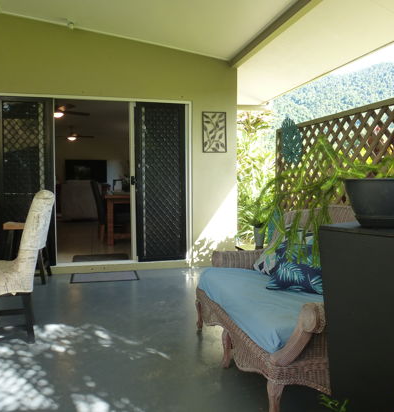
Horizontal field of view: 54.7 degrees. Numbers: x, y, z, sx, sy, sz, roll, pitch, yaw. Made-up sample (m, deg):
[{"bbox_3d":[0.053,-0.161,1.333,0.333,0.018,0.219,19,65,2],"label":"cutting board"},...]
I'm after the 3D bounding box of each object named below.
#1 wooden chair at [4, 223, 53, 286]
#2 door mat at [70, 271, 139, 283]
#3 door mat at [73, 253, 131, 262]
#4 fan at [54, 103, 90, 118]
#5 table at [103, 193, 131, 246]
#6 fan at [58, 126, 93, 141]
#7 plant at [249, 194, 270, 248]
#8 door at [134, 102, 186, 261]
[{"bbox_3d":[-1.922,0.529,4.320,0.444,0.655,0.444,-1,4,-14],"label":"wooden chair"},{"bbox_3d":[-1.088,0.838,4.541,0.757,0.012,0.424,-1,4,-14],"label":"door mat"},{"bbox_3d":[-1.302,0.707,5.208,0.716,0.012,0.464,-1,4,-14],"label":"door mat"},{"bbox_3d":[-2.472,-1.766,6.766,1.250,0.403,1.250,-1,4,-14],"label":"fan"},{"bbox_3d":[-1.165,0.199,6.899,0.965,0.785,1.442,-1,4,-14],"label":"table"},{"bbox_3d":[-3.536,-2.059,10.797,1.250,0.403,1.250,-1,4,-14],"label":"fan"},{"bbox_3d":[0.653,0.167,3.981,0.230,0.530,0.230,-1,4,-14],"label":"plant"},{"bbox_3d":[-0.460,-0.294,4.907,0.647,2.009,0.040,-1,4,-14],"label":"door"}]

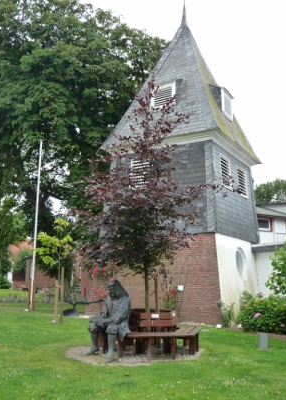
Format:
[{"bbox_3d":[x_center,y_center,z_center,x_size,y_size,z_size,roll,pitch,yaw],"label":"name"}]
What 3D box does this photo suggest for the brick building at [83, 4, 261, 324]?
[{"bbox_3d":[1.742,-2.268,17.735,5.464,13.812,5.464,-5,-12,32],"label":"brick building"}]

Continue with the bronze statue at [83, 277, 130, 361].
[{"bbox_3d":[-0.628,2.285,8.055,0.760,1.410,0.970,-8,-14,43],"label":"bronze statue"}]

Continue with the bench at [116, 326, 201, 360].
[{"bbox_3d":[0.133,2.728,8.640,2.320,0.770,2.030,4,-10,-15],"label":"bench"}]

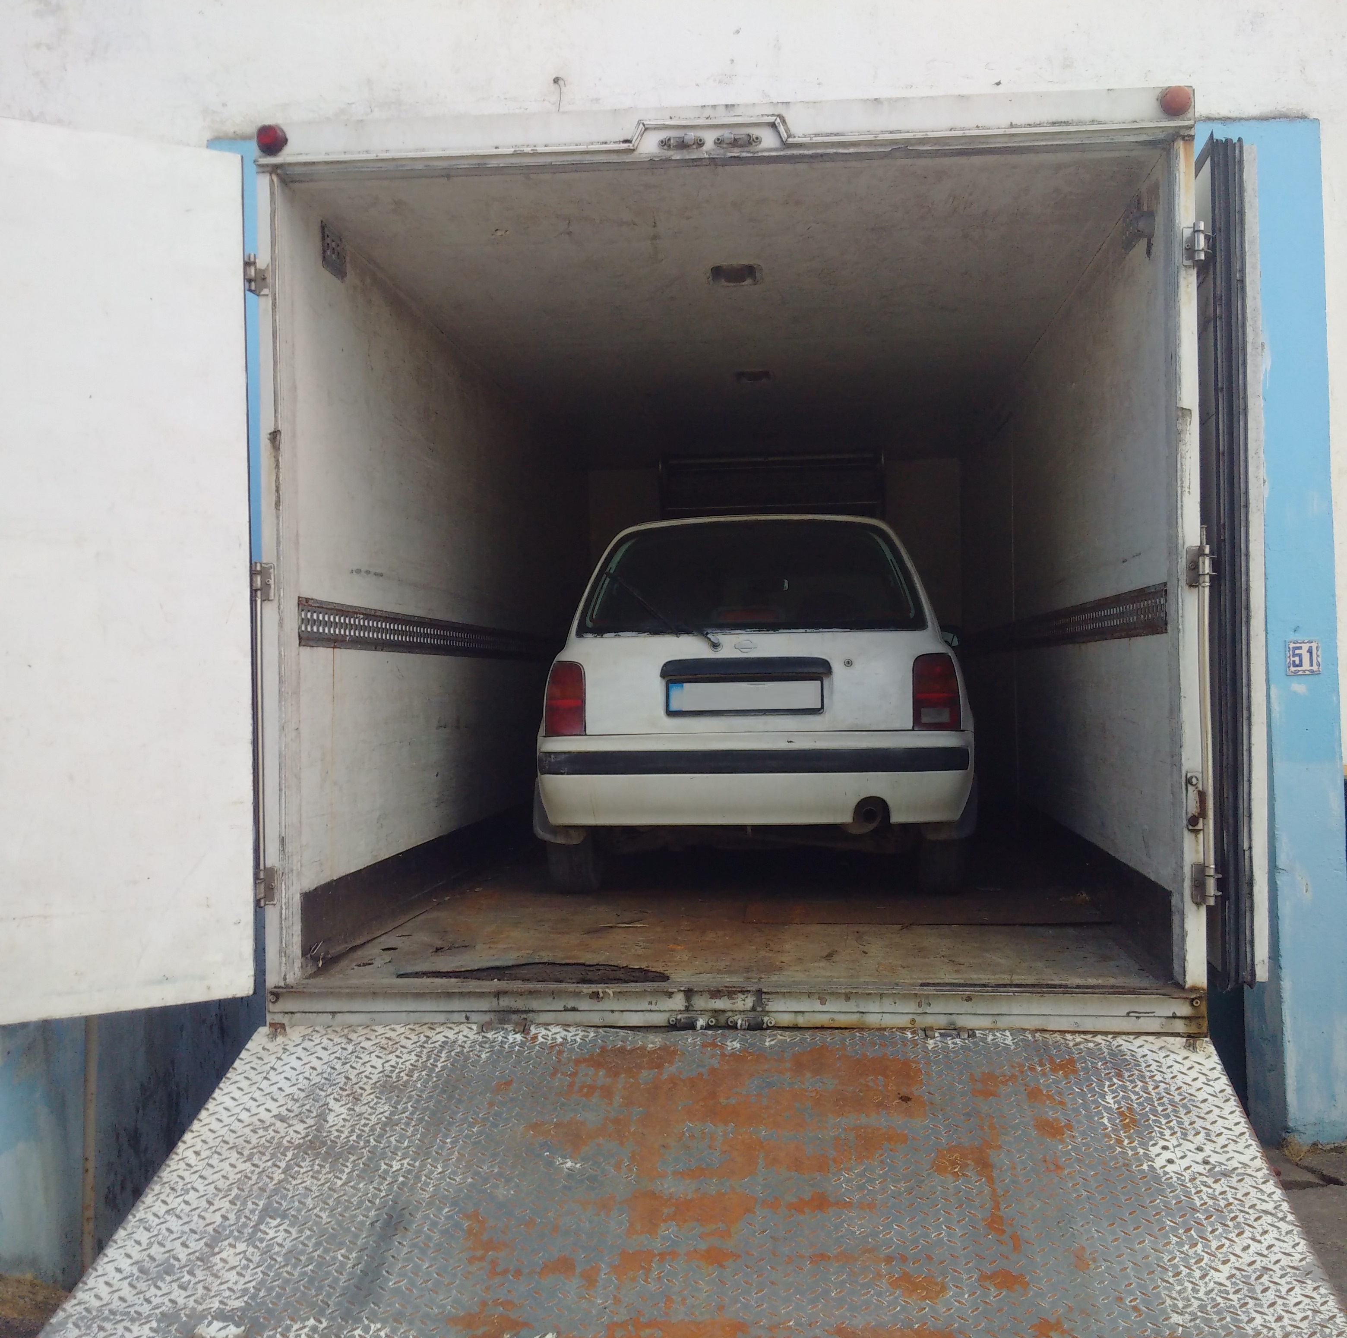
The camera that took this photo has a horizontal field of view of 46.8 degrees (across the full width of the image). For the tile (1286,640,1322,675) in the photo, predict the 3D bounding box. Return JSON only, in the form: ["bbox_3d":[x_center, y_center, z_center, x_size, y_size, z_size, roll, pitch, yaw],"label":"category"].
[{"bbox_3d":[2.389,-0.042,5.900,0.128,0.130,0.010,-1,-3,2],"label":"tile"}]

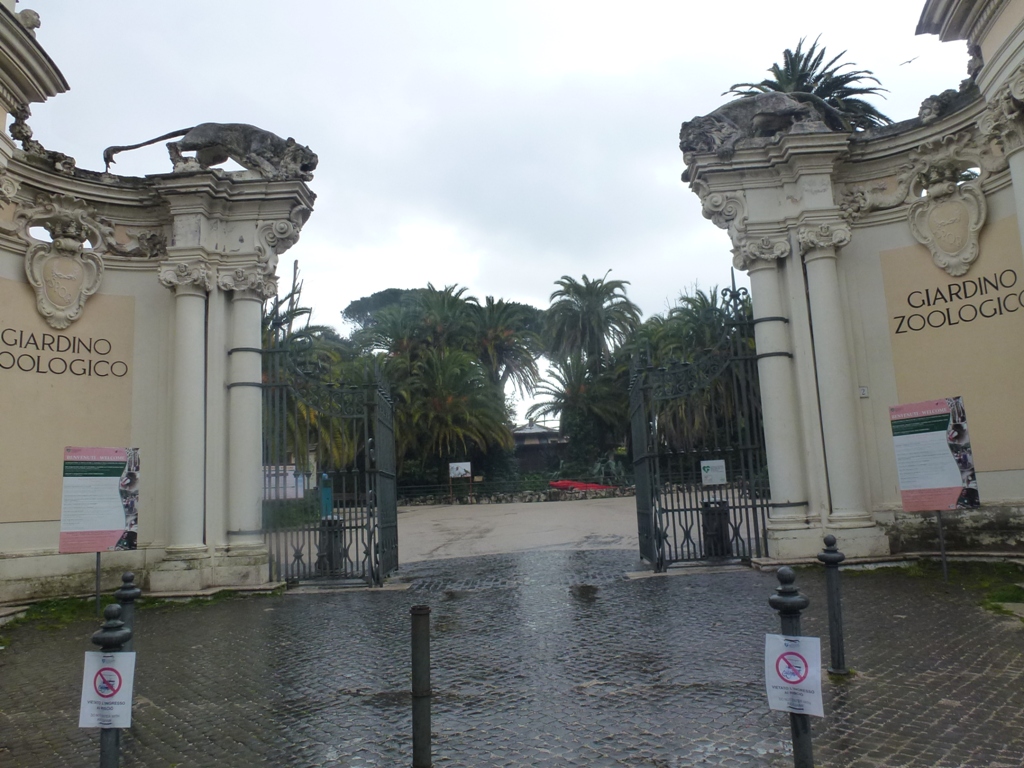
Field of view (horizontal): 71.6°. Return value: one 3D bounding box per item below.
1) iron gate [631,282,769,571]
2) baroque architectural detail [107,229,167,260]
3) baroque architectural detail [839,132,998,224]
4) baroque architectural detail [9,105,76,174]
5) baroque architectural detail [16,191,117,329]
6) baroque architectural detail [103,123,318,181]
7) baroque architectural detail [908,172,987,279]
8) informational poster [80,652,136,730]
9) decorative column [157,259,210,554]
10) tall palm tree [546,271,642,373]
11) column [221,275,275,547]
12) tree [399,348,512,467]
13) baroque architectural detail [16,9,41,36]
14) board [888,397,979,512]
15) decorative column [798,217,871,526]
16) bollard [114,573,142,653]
[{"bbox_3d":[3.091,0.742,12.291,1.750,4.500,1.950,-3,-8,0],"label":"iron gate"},{"bbox_3d":[-6.933,-2.576,13.109,1.050,0.600,0.250,0,-8,-21],"label":"baroque architectural detail"},{"bbox_3d":[6.788,-3.426,11.971,2.200,1.050,0.500,-10,-10,41],"label":"baroque architectural detail"},{"bbox_3d":[-8.419,-4.189,12.681,0.500,1.050,1.100,-10,-10,41],"label":"baroque architectural detail"},{"bbox_3d":[-7.631,-2.042,12.184,1.400,2.000,0.450,2,-9,-34],"label":"baroque architectural detail"},{"bbox_3d":[-5.412,-4.127,12.905,3.600,1.050,0.850,-2,-8,-3],"label":"baroque architectural detail"},{"bbox_3d":[7.217,-2.660,11.767,0.330,1.720,1.150,3,-10,-39],"label":"baroque architectural detail"},{"bbox_3d":[-2.305,1.747,4.050,0.293,0.420,0.020,0,-7,-1],"label":"informational poster"},{"bbox_3d":[-5.406,0.420,11.786,0.800,5.000,0.800,-3,-8,0],"label":"decorative column"},{"bbox_3d":[6.683,-0.513,56.538,7.600,17.000,7.600,-3,-8,0],"label":"tall palm tree"},{"bbox_3d":[-4.706,0.409,12.590,0.840,5.100,0.800,-3,-8,0],"label":"column"},{"bbox_3d":[-3.902,3.072,50.066,7.800,10.400,7.800,-3,-8,0],"label":"tree"},{"bbox_3d":[-8.082,-6.026,11.868,0.420,0.520,0.400,-5,-8,14],"label":"baroque architectural detail"},{"bbox_3d":[5.422,0.915,9.124,0.880,1.400,0.050,-10,-10,42],"label":"board"},{"bbox_3d":[5.617,-0.195,12.251,0.840,5.150,0.800,-3,-8,0],"label":"decorative column"},{"bbox_3d":[-3.032,2.022,5.590,0.215,1.050,0.215,-3,-8,0],"label":"bollard"}]

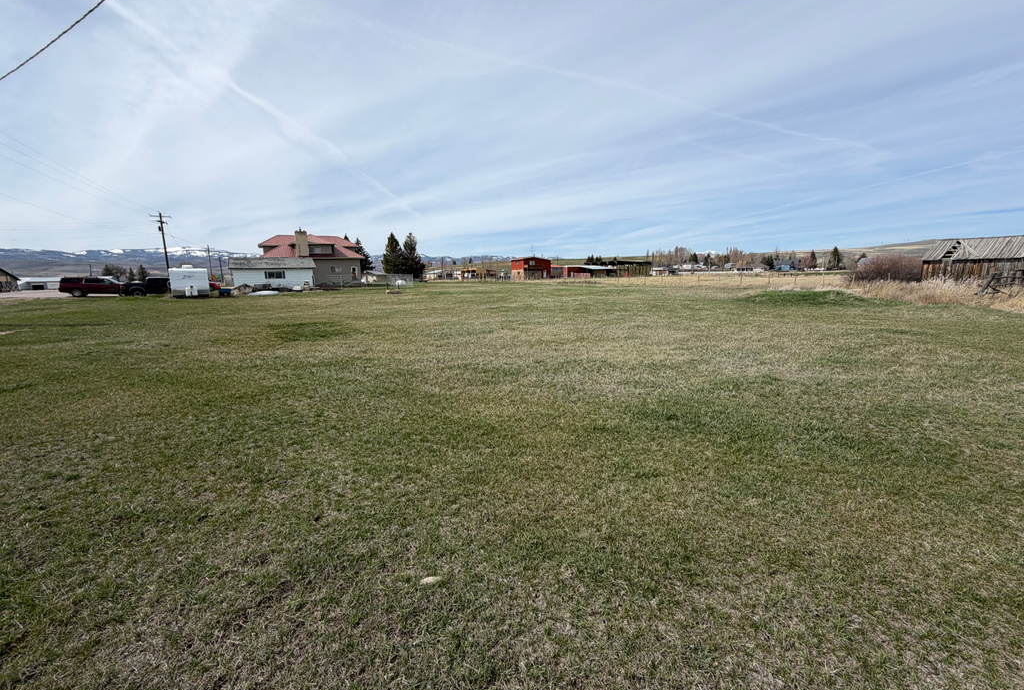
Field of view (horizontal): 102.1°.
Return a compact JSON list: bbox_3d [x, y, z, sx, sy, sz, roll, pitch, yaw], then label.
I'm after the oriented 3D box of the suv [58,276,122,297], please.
[{"bbox_3d":[-39.539,-5.663,40.219,5.600,1.960,2.030,-6,11,-32],"label":"suv"}]

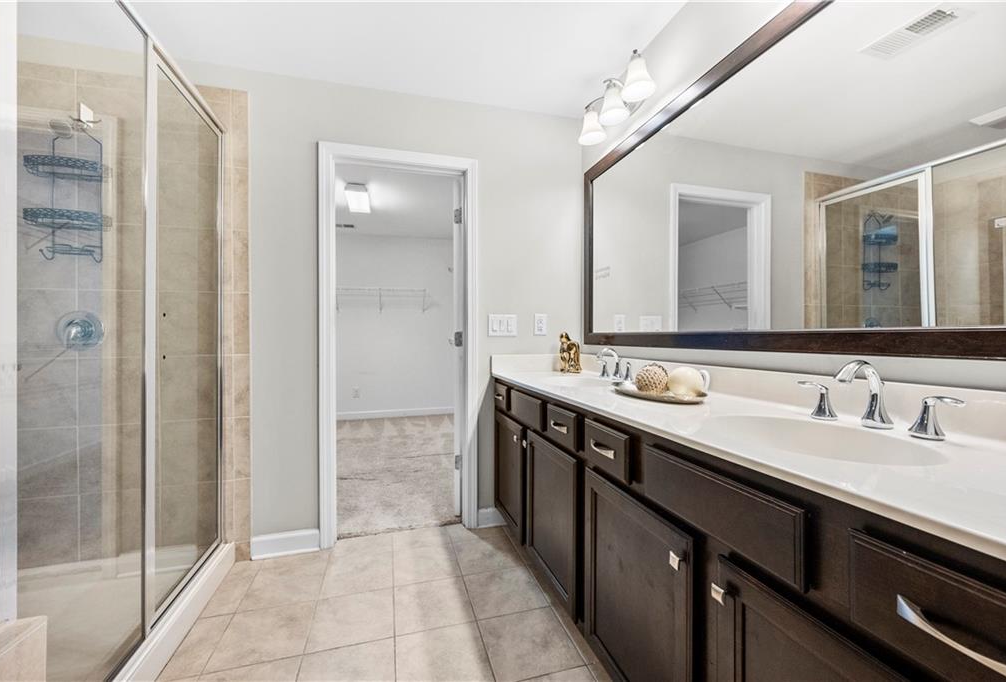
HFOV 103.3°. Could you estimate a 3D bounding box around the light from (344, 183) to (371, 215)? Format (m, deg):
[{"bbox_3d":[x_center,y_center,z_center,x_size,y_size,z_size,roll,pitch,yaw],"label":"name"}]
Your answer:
[{"bbox_3d":[-1.358,-1.335,3.759,0.192,0.066,0.610,0,0,-16],"label":"light"}]

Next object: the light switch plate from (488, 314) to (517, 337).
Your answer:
[{"bbox_3d":[0.003,-0.091,2.342,0.173,0.124,0.007,0,0,-16],"label":"light switch plate"}]

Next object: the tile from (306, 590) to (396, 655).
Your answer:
[{"bbox_3d":[-0.583,1.089,1.565,0.303,0.010,0.303,0,0,-16],"label":"tile"}]

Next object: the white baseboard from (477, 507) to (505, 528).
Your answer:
[{"bbox_3d":[-0.071,1.026,2.325,0.155,0.108,0.016,0,0,-16],"label":"white baseboard"}]

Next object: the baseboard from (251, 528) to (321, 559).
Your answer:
[{"bbox_3d":[-1.094,1.023,2.010,0.306,0.116,0.015,0,0,-16],"label":"baseboard"}]

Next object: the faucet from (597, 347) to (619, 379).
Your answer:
[{"bbox_3d":[0.523,0.114,1.992,0.140,0.157,0.046,0,0,-16],"label":"faucet"}]

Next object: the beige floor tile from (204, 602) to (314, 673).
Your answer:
[{"bbox_3d":[-0.877,1.092,1.484,0.305,0.009,0.301,0,0,-16],"label":"beige floor tile"}]

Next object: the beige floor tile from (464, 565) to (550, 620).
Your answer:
[{"bbox_3d":[0.006,1.089,1.732,0.303,0.010,0.303,0,0,-16],"label":"beige floor tile"}]

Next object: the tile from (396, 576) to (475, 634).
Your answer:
[{"bbox_3d":[-0.288,1.089,1.648,0.303,0.010,0.303,0,0,-16],"label":"tile"}]

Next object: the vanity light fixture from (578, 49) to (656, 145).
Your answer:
[{"bbox_3d":[0.550,-1.178,1.930,0.190,0.218,0.540,0,0,-16],"label":"vanity light fixture"}]

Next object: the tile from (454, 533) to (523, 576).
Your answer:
[{"bbox_3d":[-0.077,1.088,2.026,0.303,0.010,0.303,0,0,-16],"label":"tile"}]

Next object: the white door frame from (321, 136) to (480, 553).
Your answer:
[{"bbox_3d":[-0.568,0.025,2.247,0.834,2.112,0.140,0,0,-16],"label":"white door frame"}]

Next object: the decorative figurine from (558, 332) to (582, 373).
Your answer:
[{"bbox_3d":[0.390,0.069,2.315,0.105,0.237,0.125,0,0,29],"label":"decorative figurine"}]

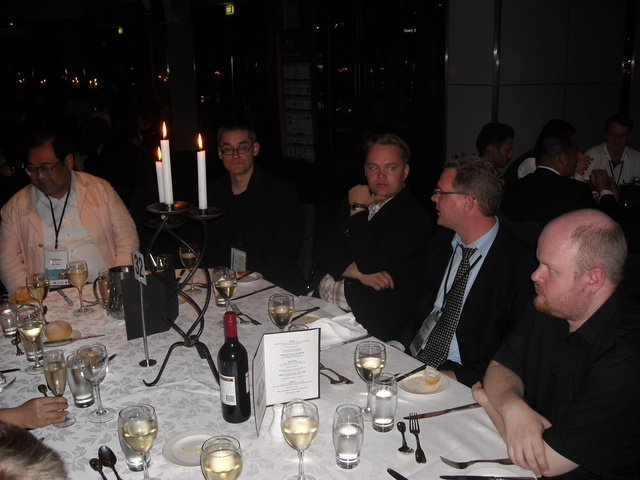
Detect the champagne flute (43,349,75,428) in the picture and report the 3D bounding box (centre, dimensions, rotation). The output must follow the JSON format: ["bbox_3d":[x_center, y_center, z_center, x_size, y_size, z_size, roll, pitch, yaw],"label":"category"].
[{"bbox_3d":[-0.647,0.369,1.615,0.057,0.188,0.057,-1,14,0],"label":"champagne flute"}]

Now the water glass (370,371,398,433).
[{"bbox_3d":[0.163,0.415,1.643,0.071,0.137,0.071,0,16,0],"label":"water glass"}]

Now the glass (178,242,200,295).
[{"bbox_3d":[-0.515,0.117,2.594,0.080,0.190,0.080,0,16,0],"label":"glass"}]

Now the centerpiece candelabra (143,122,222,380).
[{"bbox_3d":[-0.378,0.048,1.835,0.255,0.745,0.255,0,16,0],"label":"centerpiece candelabra"}]

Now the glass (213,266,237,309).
[{"bbox_3d":[-0.332,0.197,2.303,0.078,0.187,0.078,-1,14,0],"label":"glass"}]

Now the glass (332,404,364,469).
[{"bbox_3d":[0.064,0.434,1.425,0.067,0.136,0.067,-1,14,0],"label":"glass"}]

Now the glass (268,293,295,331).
[{"bbox_3d":[-0.116,0.265,2.016,0.078,0.187,0.078,-1,14,0],"label":"glass"}]

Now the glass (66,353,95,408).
[{"bbox_3d":[-0.626,0.373,1.710,0.067,0.136,0.067,-1,14,0],"label":"glass"}]

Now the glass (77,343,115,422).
[{"bbox_3d":[-0.582,0.378,1.700,0.079,0.190,0.079,0,16,0],"label":"glass"}]

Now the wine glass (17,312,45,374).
[{"bbox_3d":[-0.868,0.307,1.950,0.080,0.190,0.080,0,16,0],"label":"wine glass"}]

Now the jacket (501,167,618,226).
[{"bbox_3d":[1.235,-0.075,3.461,0.560,0.660,0.450,6,15,26],"label":"jacket"}]

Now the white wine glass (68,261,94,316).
[{"bbox_3d":[-0.888,0.179,2.404,0.078,0.187,0.078,-1,14,0],"label":"white wine glass"}]

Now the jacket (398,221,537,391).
[{"bbox_3d":[0.489,0.236,2.210,0.410,0.640,0.520,-11,19,-31],"label":"jacket"}]

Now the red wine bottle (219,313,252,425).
[{"bbox_3d":[-0.216,0.324,1.679,0.076,0.298,0.076,0,16,0],"label":"red wine bottle"}]

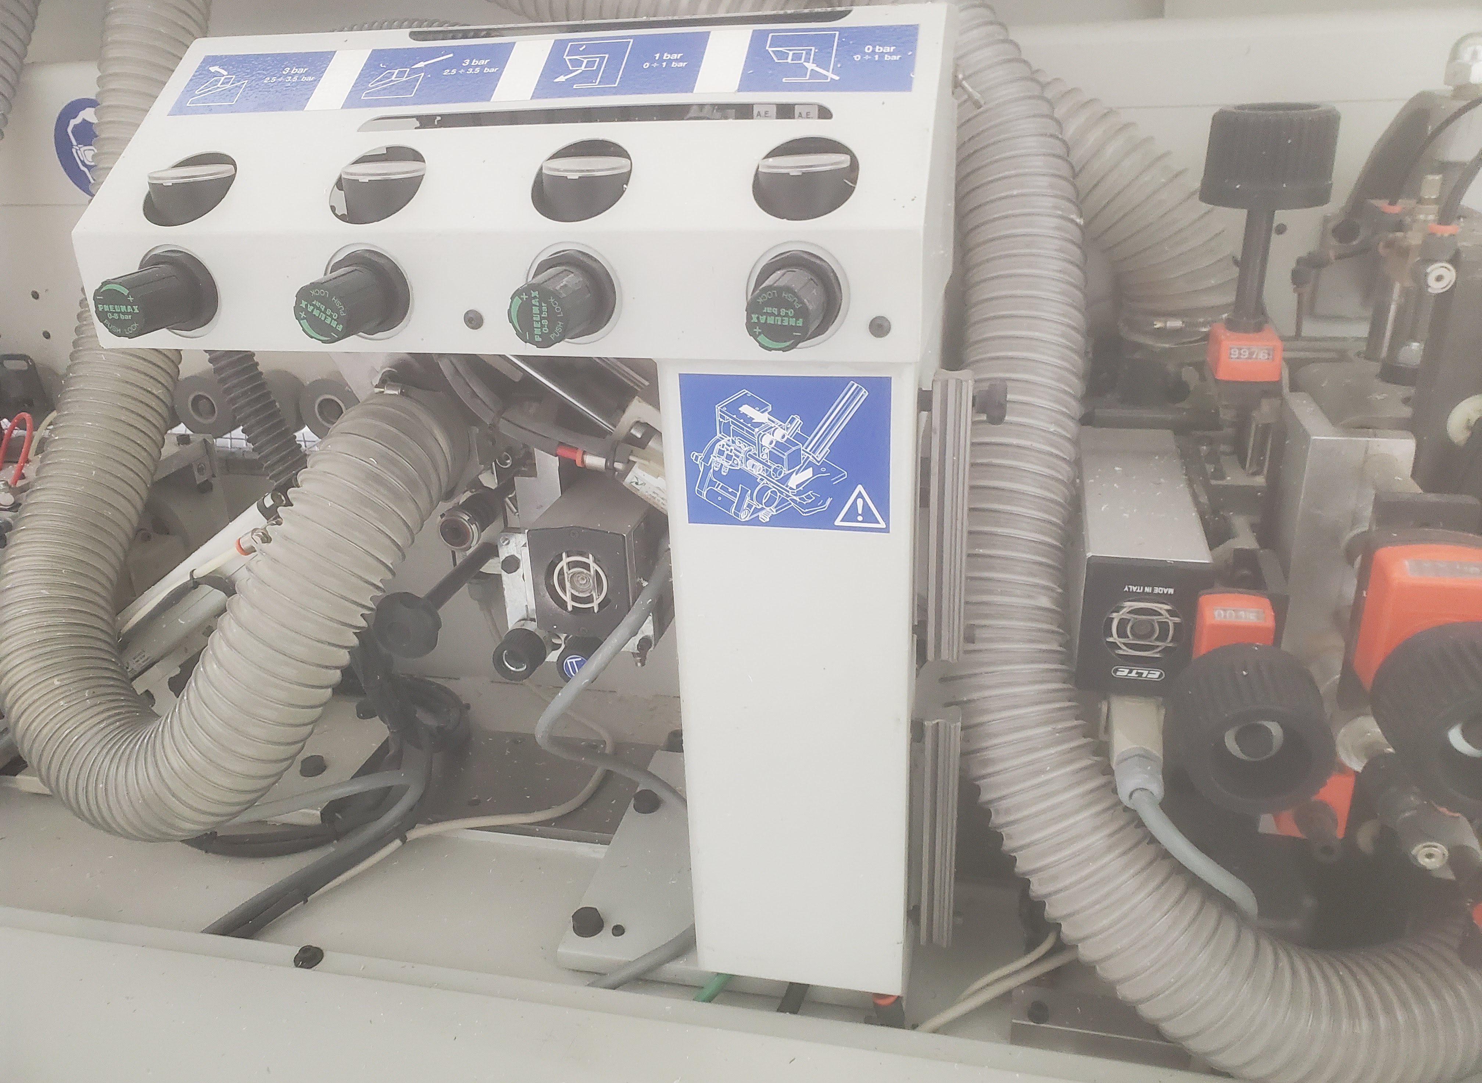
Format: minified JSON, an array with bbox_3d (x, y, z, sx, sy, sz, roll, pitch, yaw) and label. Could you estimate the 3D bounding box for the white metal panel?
[{"bbox_3d":[-0.112,-0.178,0.549,0.410,0.143,0.131,3,24,12],"label":"white metal panel"}]

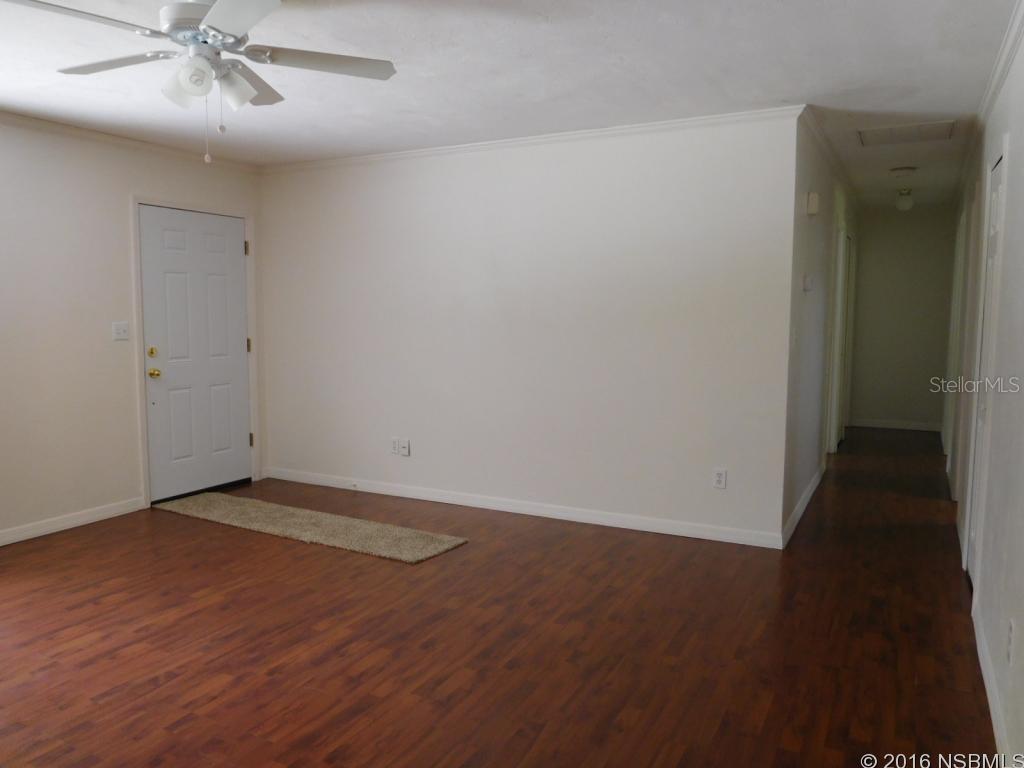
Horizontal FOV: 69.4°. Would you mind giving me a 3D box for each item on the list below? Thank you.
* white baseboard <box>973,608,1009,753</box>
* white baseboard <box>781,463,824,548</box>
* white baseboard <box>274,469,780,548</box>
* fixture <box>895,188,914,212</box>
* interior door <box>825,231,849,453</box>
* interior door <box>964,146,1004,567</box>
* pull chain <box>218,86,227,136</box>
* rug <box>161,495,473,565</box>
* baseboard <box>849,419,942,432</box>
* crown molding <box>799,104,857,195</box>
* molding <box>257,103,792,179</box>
[{"bbox_3d":[1.764,1.056,2.744,0.015,0.090,1.300,3,6,28],"label":"white baseboard"},{"bbox_3d":[2.078,0.813,5.234,0.015,0.085,2.350,3,6,28],"label":"white baseboard"},{"bbox_3d":[-0.224,0.815,5.138,3.987,0.085,0.018,3,6,28],"label":"white baseboard"},{"bbox_3d":[3.523,-1.647,6.647,0.180,0.210,0.180,3,6,28],"label":"fixture"},{"bbox_3d":[2.957,-0.343,6.763,0.040,2.050,0.780,3,6,28],"label":"interior door"},{"bbox_3d":[2.266,-0.014,3.516,0.040,2.050,0.650,3,6,28],"label":"interior door"},{"bbox_3d":[-1.013,-0.963,2.583,0.024,0.175,0.024,3,6,28],"label":"pull chain"},{"bbox_3d":[-1.371,0.885,4.717,2.237,0.022,0.465,3,7,30],"label":"rug"},{"bbox_3d":[4.319,0.482,8.345,0.925,0.085,0.020,3,6,28],"label":"baseboard"},{"bbox_3d":[2.399,-1.600,5.527,0.050,0.070,3.660,3,6,28],"label":"crown molding"},{"bbox_3d":[-0.201,-1.543,4.864,4.012,0.070,0.050,3,6,28],"label":"molding"}]

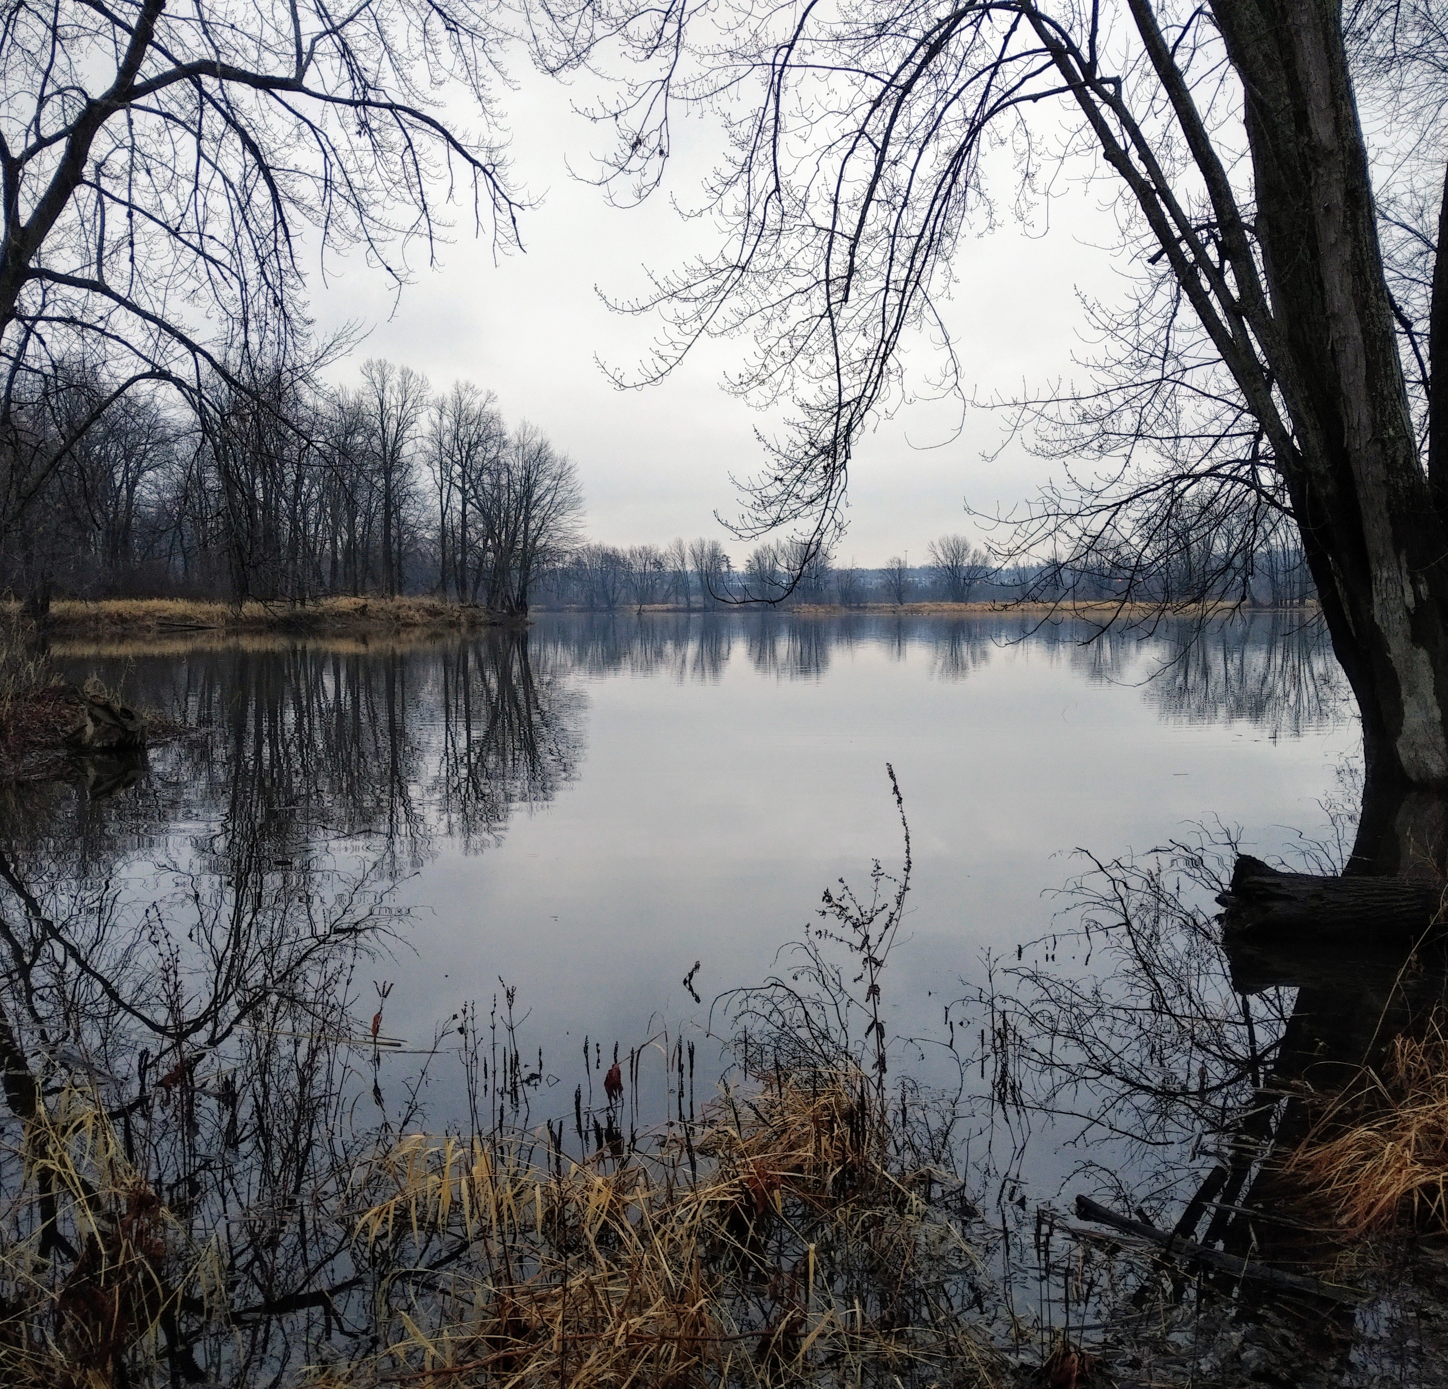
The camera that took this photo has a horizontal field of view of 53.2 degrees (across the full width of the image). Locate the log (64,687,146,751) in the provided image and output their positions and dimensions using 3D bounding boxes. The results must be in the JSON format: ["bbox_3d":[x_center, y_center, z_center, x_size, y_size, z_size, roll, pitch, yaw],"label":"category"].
[{"bbox_3d":[-7.000,0.280,16.400,0.950,0.700,0.650,-1,4,-14],"label":"log"}]

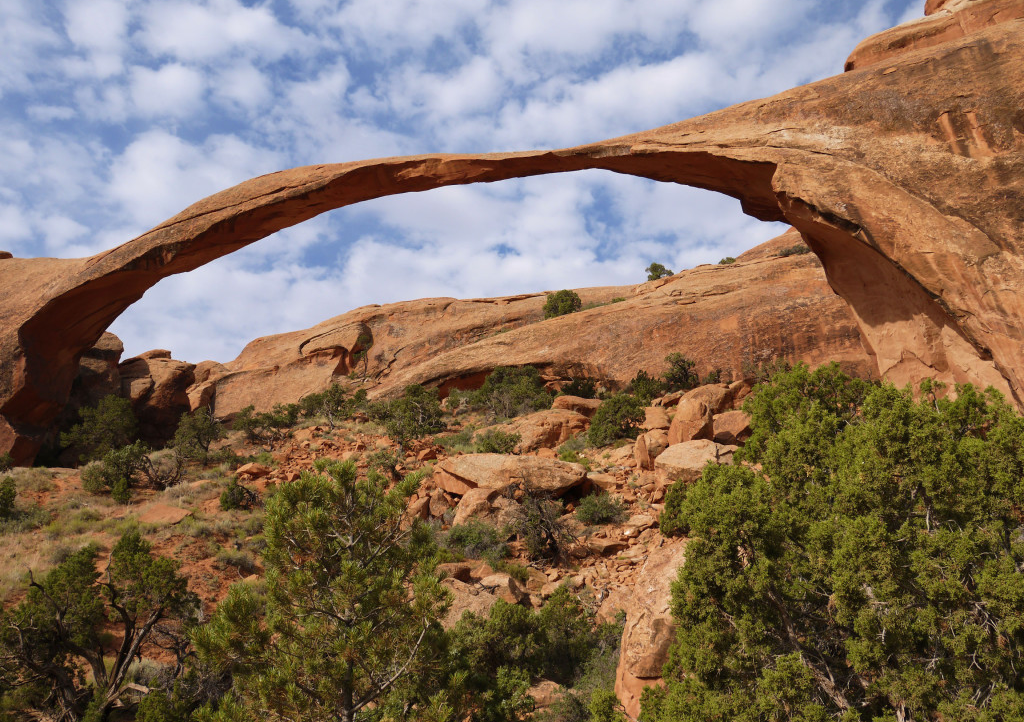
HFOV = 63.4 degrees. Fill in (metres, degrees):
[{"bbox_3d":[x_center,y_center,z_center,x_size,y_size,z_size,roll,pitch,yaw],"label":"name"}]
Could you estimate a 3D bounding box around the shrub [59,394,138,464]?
[{"bbox_3d":[-39.438,6.438,79.000,7.630,6.480,6.490,5,-12,-26],"label":"shrub"}]

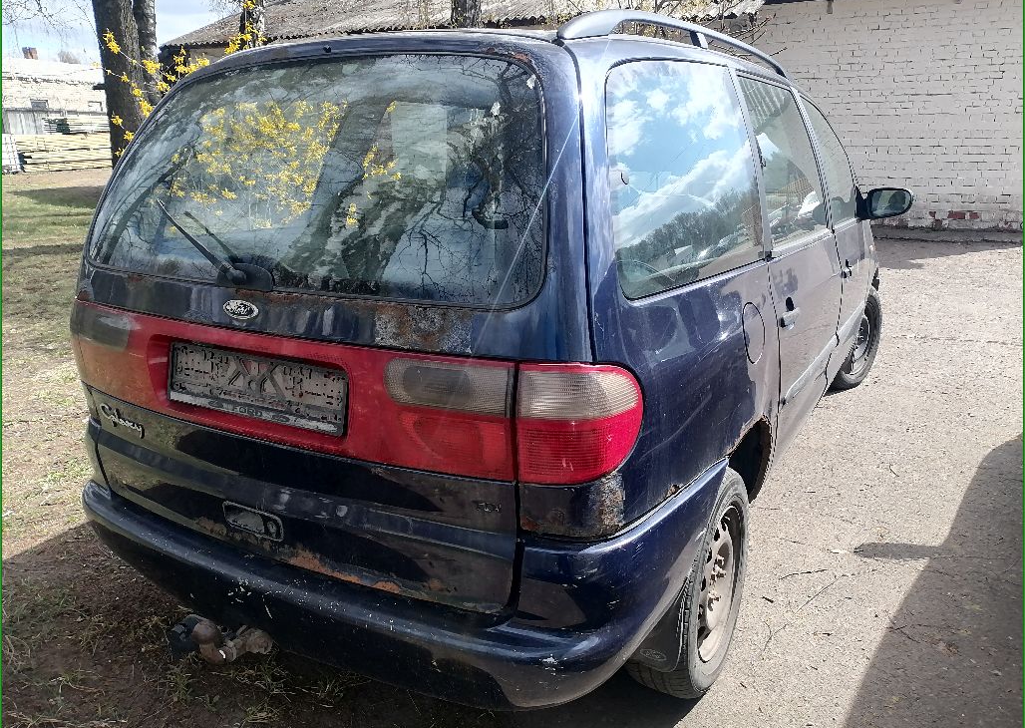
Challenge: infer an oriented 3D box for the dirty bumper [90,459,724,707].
[{"bbox_3d":[-0.438,0.382,1.964,1.760,0.390,0.670,8,19,28],"label":"dirty bumper"}]

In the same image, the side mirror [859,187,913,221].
[{"bbox_3d":[1.725,-0.746,3.552,0.210,0.155,0.130,8,19,28],"label":"side mirror"}]

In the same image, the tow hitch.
[{"bbox_3d":[-0.666,0.598,1.738,0.190,0.170,0.220,8,19,28],"label":"tow hitch"}]

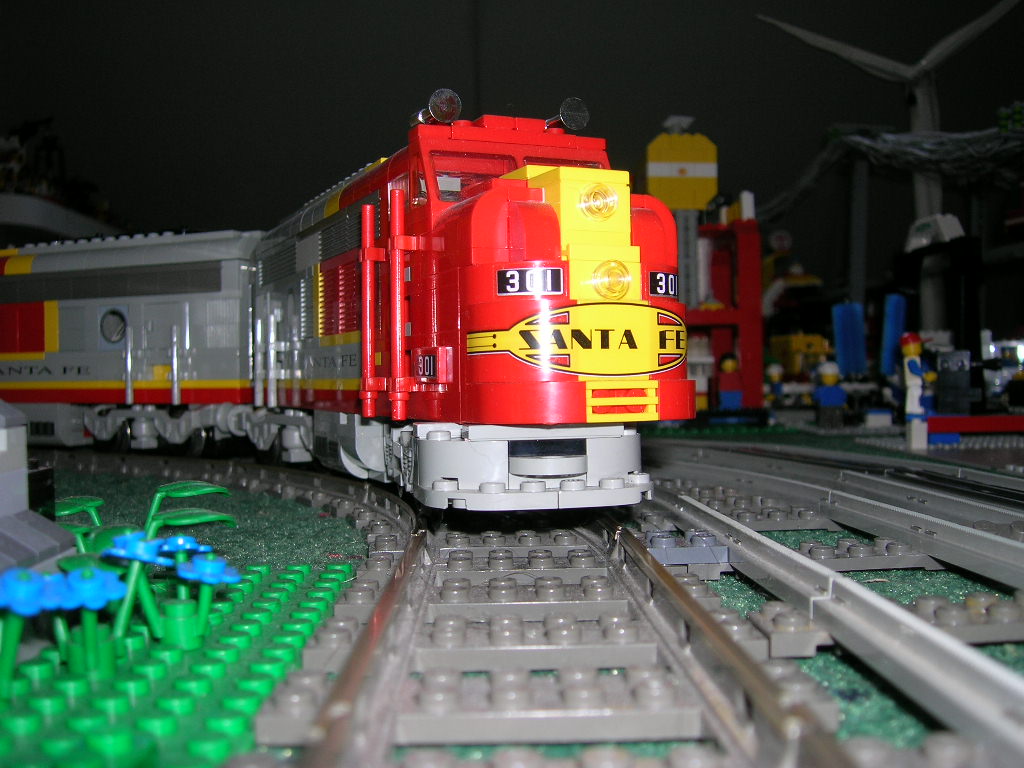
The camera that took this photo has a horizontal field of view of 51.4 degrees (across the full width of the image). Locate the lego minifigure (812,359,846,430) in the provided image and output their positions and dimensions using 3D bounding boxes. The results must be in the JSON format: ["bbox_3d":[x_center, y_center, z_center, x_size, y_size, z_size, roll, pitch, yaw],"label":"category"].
[{"bbox_3d":[0.206,0.007,0.690,0.023,0.043,0.013,-1,0,12],"label":"lego minifigure"}]

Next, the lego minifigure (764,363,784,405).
[{"bbox_3d":[0.218,0.004,0.885,0.013,0.042,0.022,-1,0,-30],"label":"lego minifigure"}]

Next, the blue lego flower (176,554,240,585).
[{"bbox_3d":[-0.045,0.028,0.157,0.010,0.003,0.010,2,6,0],"label":"blue lego flower"}]

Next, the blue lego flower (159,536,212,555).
[{"bbox_3d":[-0.052,0.025,0.167,0.010,0.003,0.010,-1,-7,0],"label":"blue lego flower"}]

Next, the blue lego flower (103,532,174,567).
[{"bbox_3d":[-0.054,0.024,0.154,0.010,0.004,0.010,-1,0,0],"label":"blue lego flower"}]

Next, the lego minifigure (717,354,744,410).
[{"bbox_3d":[0.161,-0.001,0.785,0.022,0.042,0.012,-1,0,-6],"label":"lego minifigure"}]

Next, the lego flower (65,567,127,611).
[{"bbox_3d":[-0.056,0.027,0.141,0.010,0.003,0.010,-1,6,0],"label":"lego flower"}]

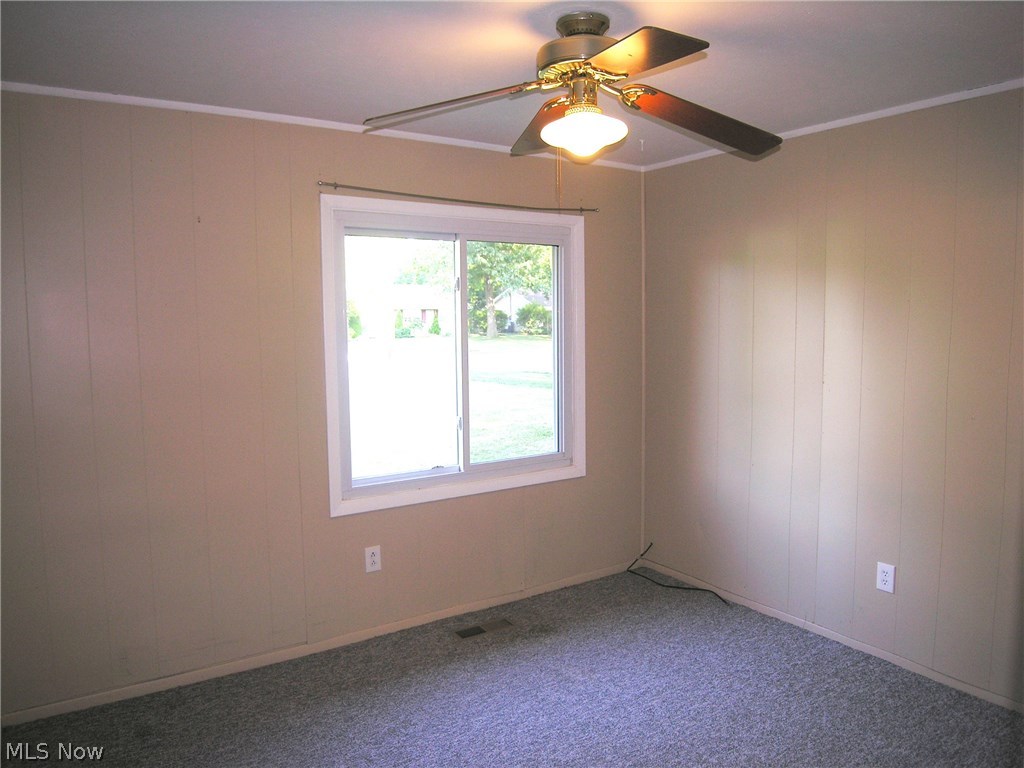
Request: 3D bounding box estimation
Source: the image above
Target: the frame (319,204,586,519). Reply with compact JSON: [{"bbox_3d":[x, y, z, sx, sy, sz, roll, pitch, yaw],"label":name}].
[{"bbox_3d":[-0.231,-0.157,3.621,1.490,1.458,0.090,-4,6,-33],"label":"frame"}]

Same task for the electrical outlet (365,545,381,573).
[{"bbox_3d":[-0.660,0.837,3.391,0.076,0.120,0.008,-4,6,-33],"label":"electrical outlet"}]

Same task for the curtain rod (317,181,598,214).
[{"bbox_3d":[-0.185,-0.905,3.513,1.585,0.045,0.055,-4,6,-33],"label":"curtain rod"}]

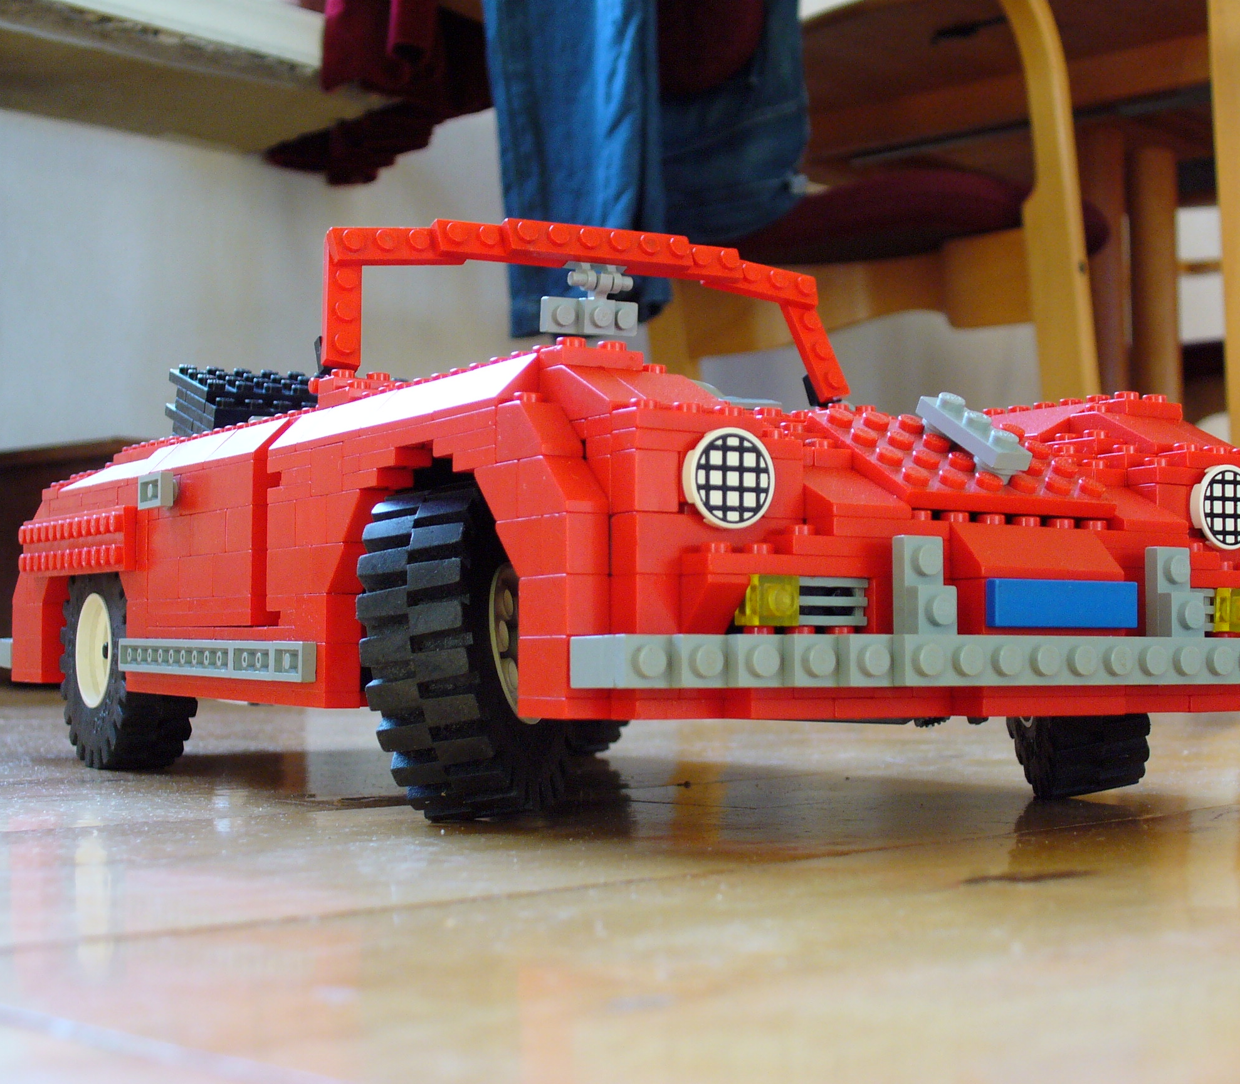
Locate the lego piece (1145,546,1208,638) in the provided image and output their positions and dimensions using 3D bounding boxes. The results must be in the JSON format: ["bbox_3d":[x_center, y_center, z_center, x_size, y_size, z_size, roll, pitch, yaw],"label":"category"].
[{"bbox_3d":[0.097,0.009,0.348,0.008,0.016,0.008,2,-3,-31],"label":"lego piece"}]

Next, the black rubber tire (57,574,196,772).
[{"bbox_3d":[-0.131,0.029,0.536,0.020,0.062,0.062,2,-3,-31],"label":"black rubber tire"}]

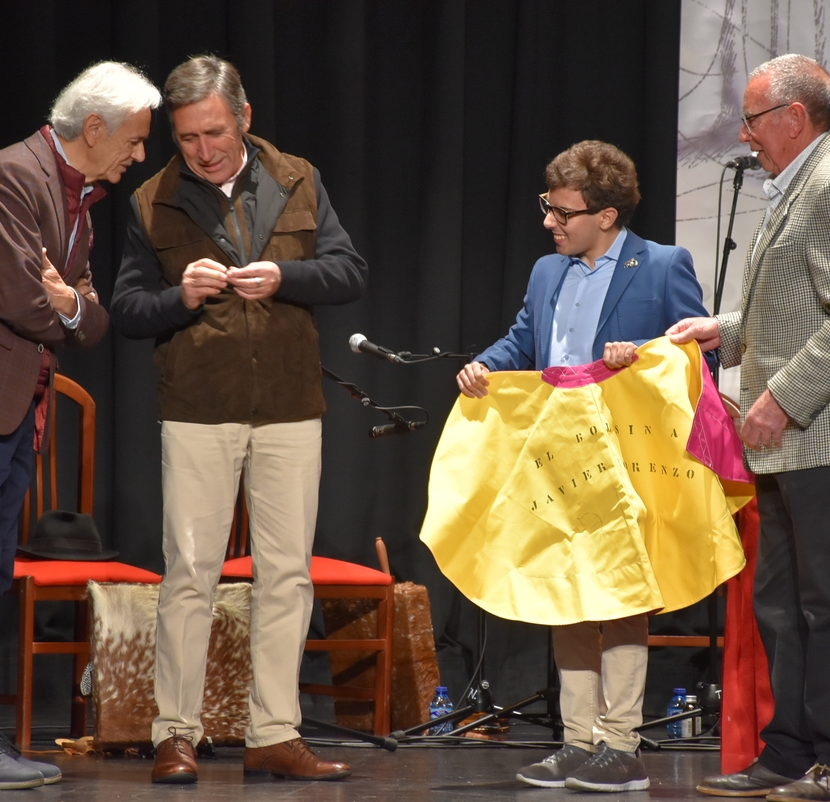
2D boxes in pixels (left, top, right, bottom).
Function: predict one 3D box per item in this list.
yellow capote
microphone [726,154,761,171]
[{"bbox_3d":[0.399,0.187,15.300,0.780,0.680,0.300,1,1,7],"label":"yellow capote"},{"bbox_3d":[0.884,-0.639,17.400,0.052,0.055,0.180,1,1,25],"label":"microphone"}]

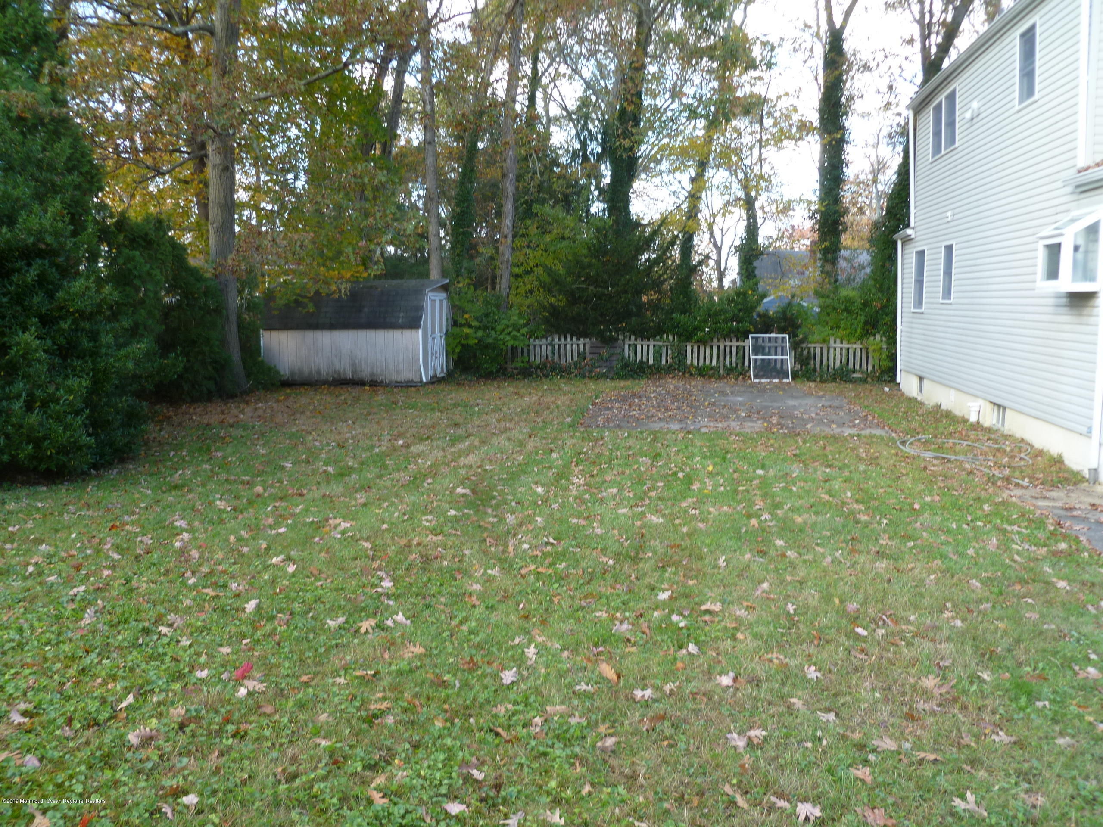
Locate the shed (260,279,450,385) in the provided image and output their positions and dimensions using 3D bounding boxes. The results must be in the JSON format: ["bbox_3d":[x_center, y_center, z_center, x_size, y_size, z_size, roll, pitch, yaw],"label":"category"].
[{"bbox_3d":[-4.250,-1.890,20.400,3.920,2.280,2.450,1,7,10],"label":"shed"}]

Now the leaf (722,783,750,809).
[{"bbox_3d":[0.638,1.325,3.087,0.050,0.020,0.150,-3,8,-17],"label":"leaf"}]

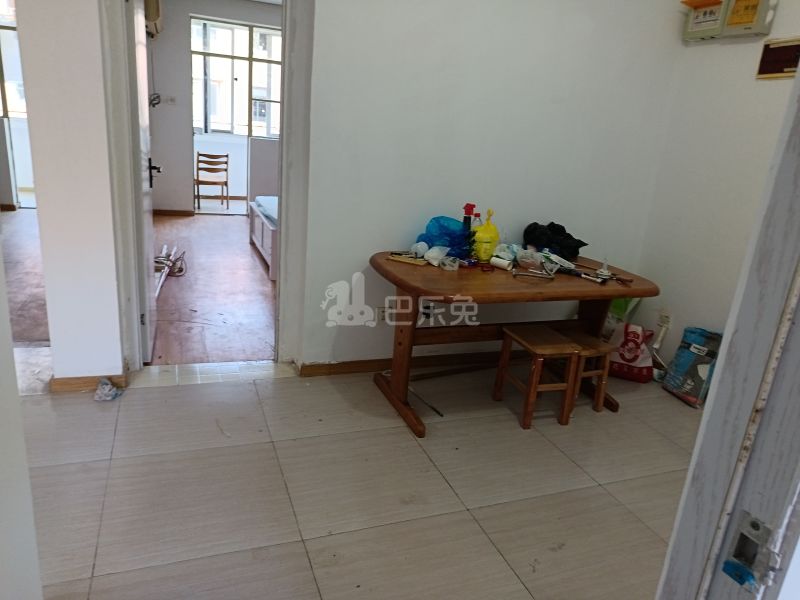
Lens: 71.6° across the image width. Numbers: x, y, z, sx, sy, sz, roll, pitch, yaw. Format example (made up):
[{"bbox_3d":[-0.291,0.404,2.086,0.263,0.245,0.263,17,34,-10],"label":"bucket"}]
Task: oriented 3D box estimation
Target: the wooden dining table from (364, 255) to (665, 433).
[{"bbox_3d":[0.558,0.184,3.034,1.480,0.724,0.927,-1,18,-22],"label":"wooden dining table"}]

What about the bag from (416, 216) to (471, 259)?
[{"bbox_3d":[0.233,-0.337,2.973,0.263,0.203,0.188,-1,18,-22],"label":"bag"}]

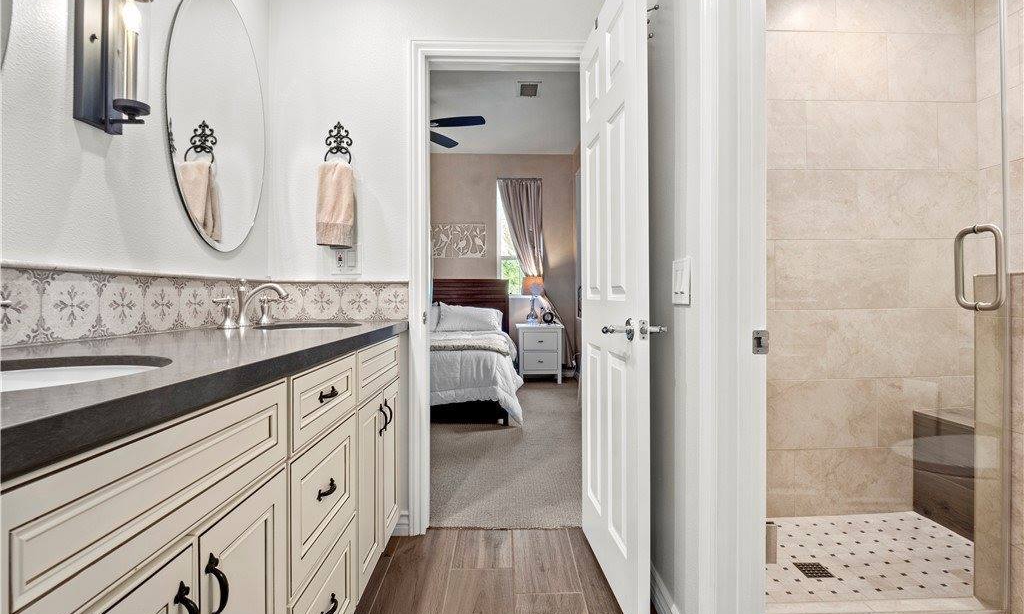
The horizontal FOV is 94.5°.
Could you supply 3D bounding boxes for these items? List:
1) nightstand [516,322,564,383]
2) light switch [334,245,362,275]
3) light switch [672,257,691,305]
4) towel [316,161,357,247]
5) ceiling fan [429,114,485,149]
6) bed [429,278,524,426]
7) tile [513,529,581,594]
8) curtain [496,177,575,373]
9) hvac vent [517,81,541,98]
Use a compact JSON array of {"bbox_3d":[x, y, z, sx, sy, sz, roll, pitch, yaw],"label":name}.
[{"bbox_3d":[0.328,0.555,5.660,0.542,0.670,0.385,0,1,-1],"label":"nightstand"},{"bbox_3d":[-0.691,-0.199,1.974,0.124,0.126,0.010,0,1,-1],"label":"light switch"},{"bbox_3d":[0.467,-0.069,1.316,0.010,0.124,0.126,0,1,-1],"label":"light switch"},{"bbox_3d":[-0.710,-0.416,1.921,0.155,0.360,0.080,0,1,-1],"label":"towel"},{"bbox_3d":[-0.897,-1.606,4.032,1.300,0.420,1.300,0,1,-1],"label":"ceiling fan"},{"bbox_3d":[-0.827,0.294,4.721,1.700,1.233,2.220,0,1,-1],"label":"bed"},{"bbox_3d":[0.123,0.973,1.831,0.236,0.010,0.448,0,1,-1],"label":"tile"},{"bbox_3d":[0.294,-0.390,5.793,0.940,2.370,0.130,0,1,-1],"label":"curtain"},{"bbox_3d":[0.147,-1.821,3.970,0.200,0.020,0.305,0,1,-1],"label":"hvac vent"}]

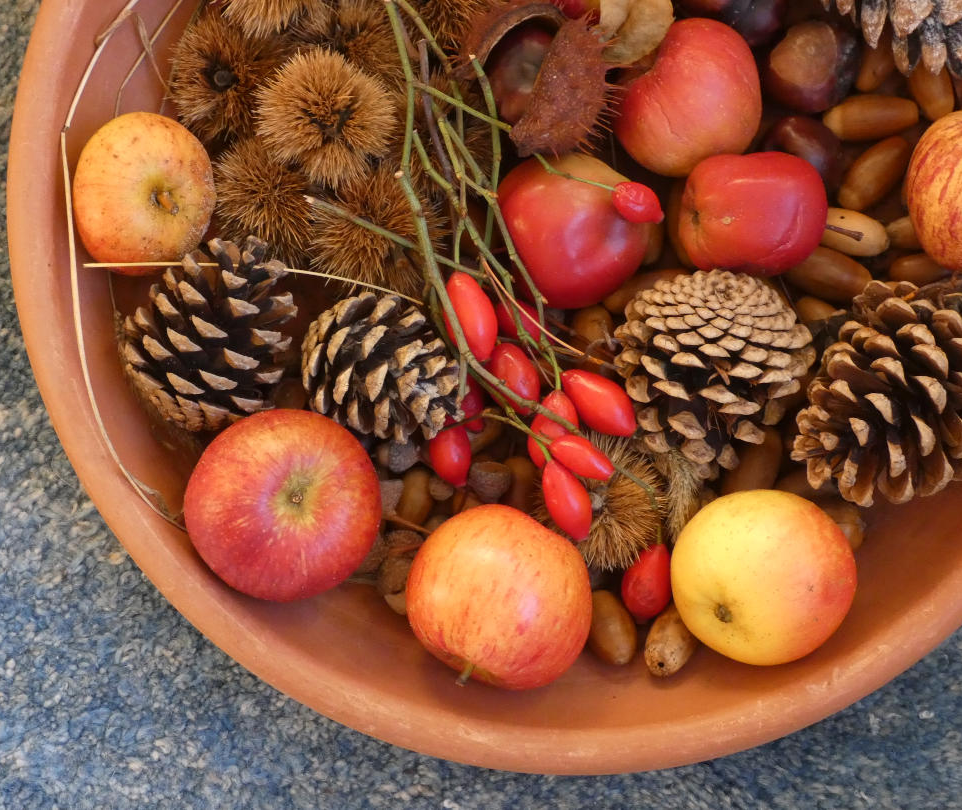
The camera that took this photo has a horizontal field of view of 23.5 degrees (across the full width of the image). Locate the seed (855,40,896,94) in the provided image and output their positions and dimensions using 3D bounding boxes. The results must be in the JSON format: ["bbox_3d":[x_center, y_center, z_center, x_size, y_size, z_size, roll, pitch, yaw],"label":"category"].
[{"bbox_3d":[0.135,-0.118,0.785,0.013,0.013,0.026,21,84,-2],"label":"seed"}]

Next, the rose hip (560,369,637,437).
[{"bbox_3d":[0.038,-0.001,0.745,0.031,0.016,0.016,41,87,-3],"label":"rose hip"}]

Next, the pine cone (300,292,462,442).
[{"bbox_3d":[-0.032,-0.012,0.750,0.053,0.045,0.045,29,85,19],"label":"pine cone"}]

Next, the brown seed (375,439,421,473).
[{"bbox_3d":[-0.028,0.017,0.772,0.015,0.011,0.011,-9,89,0],"label":"brown seed"}]

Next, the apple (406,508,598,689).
[{"bbox_3d":[0.007,0.062,0.756,0.062,0.062,0.053,26,78,-2],"label":"apple"}]

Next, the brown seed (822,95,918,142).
[{"bbox_3d":[0.131,-0.097,0.776,0.032,0.015,0.015,-6,89,0],"label":"brown seed"}]

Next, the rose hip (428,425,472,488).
[{"bbox_3d":[-0.010,0.016,0.763,0.014,0.014,0.023,-13,87,-4],"label":"rose hip"}]

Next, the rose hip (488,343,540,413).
[{"bbox_3d":[0.011,-0.008,0.735,0.015,0.015,0.024,-19,90,0],"label":"rose hip"}]

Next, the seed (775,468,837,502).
[{"bbox_3d":[0.107,0.028,0.757,0.028,0.014,0.014,24,90,0],"label":"seed"}]

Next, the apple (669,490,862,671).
[{"bbox_3d":[0.093,0.057,0.761,0.061,0.053,0.061,16,123,26],"label":"apple"}]

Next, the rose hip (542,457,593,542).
[{"bbox_3d":[0.027,0.030,0.725,0.014,0.014,0.027,-21,90,0],"label":"rose hip"}]

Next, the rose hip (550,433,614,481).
[{"bbox_3d":[0.032,0.017,0.742,0.023,0.011,0.011,29,88,-3],"label":"rose hip"}]

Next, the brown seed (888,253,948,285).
[{"bbox_3d":[0.150,-0.046,0.778,0.028,0.012,0.012,4,86,-3],"label":"brown seed"}]

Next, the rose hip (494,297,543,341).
[{"bbox_3d":[0.013,-0.027,0.757,0.022,0.014,0.014,37,86,0],"label":"rose hip"}]

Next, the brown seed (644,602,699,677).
[{"bbox_3d":[0.066,0.077,0.773,0.014,0.014,0.028,28,75,-2],"label":"brown seed"}]

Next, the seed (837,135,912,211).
[{"bbox_3d":[0.131,-0.077,0.768,0.014,0.014,0.031,44,86,0],"label":"seed"}]

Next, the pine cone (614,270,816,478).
[{"bbox_3d":[0.074,-0.010,0.738,0.064,0.064,0.067,4,119,-3],"label":"pine cone"}]

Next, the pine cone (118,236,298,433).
[{"bbox_3d":[-0.087,-0.022,0.738,0.054,0.054,0.066,23,99,0],"label":"pine cone"}]

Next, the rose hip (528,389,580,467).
[{"bbox_3d":[0.023,0.007,0.735,0.015,0.015,0.025,16,90,0],"label":"rose hip"}]

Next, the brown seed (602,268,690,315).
[{"bbox_3d":[0.055,-0.037,0.768,0.030,0.014,0.014,-24,88,-4],"label":"brown seed"}]

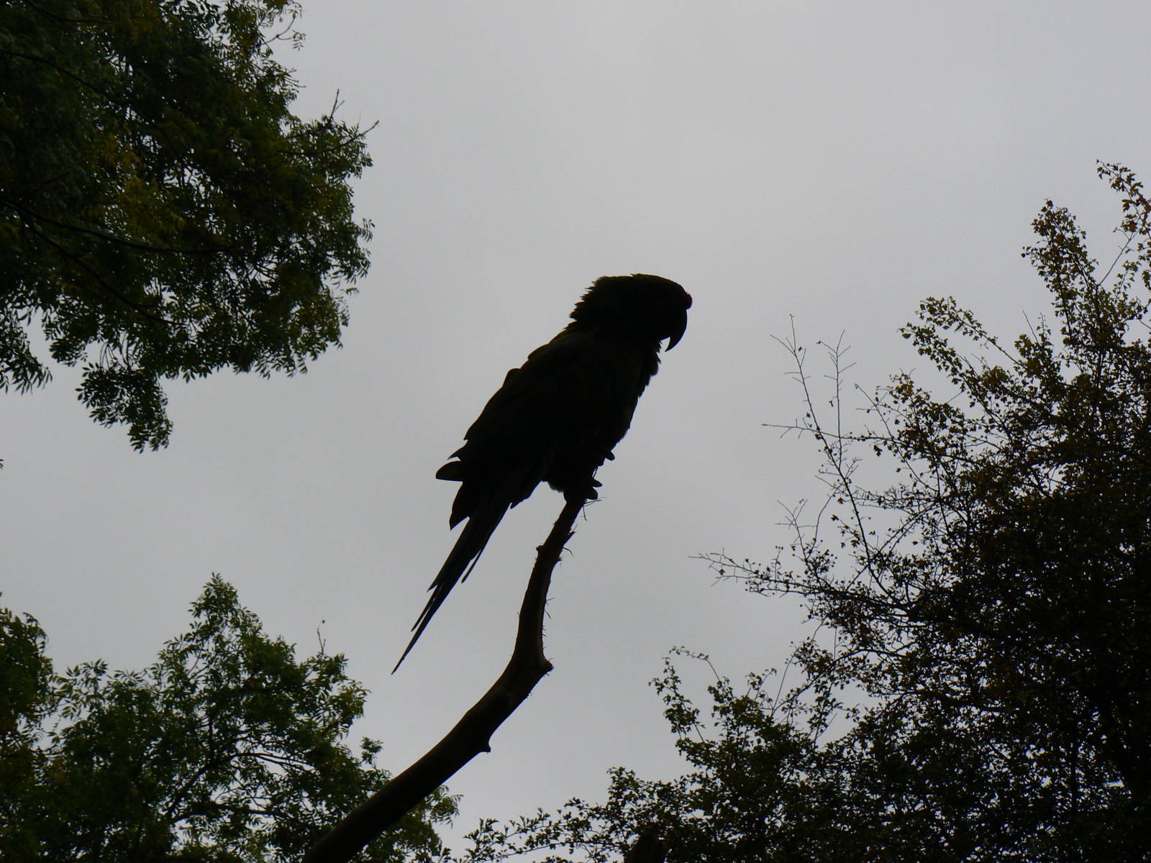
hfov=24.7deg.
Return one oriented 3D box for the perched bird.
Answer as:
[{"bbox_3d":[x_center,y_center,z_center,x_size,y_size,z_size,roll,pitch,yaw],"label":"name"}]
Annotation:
[{"bbox_3d":[-0.038,0.046,3.420,0.390,0.555,0.170,0,-22,0],"label":"perched bird"}]

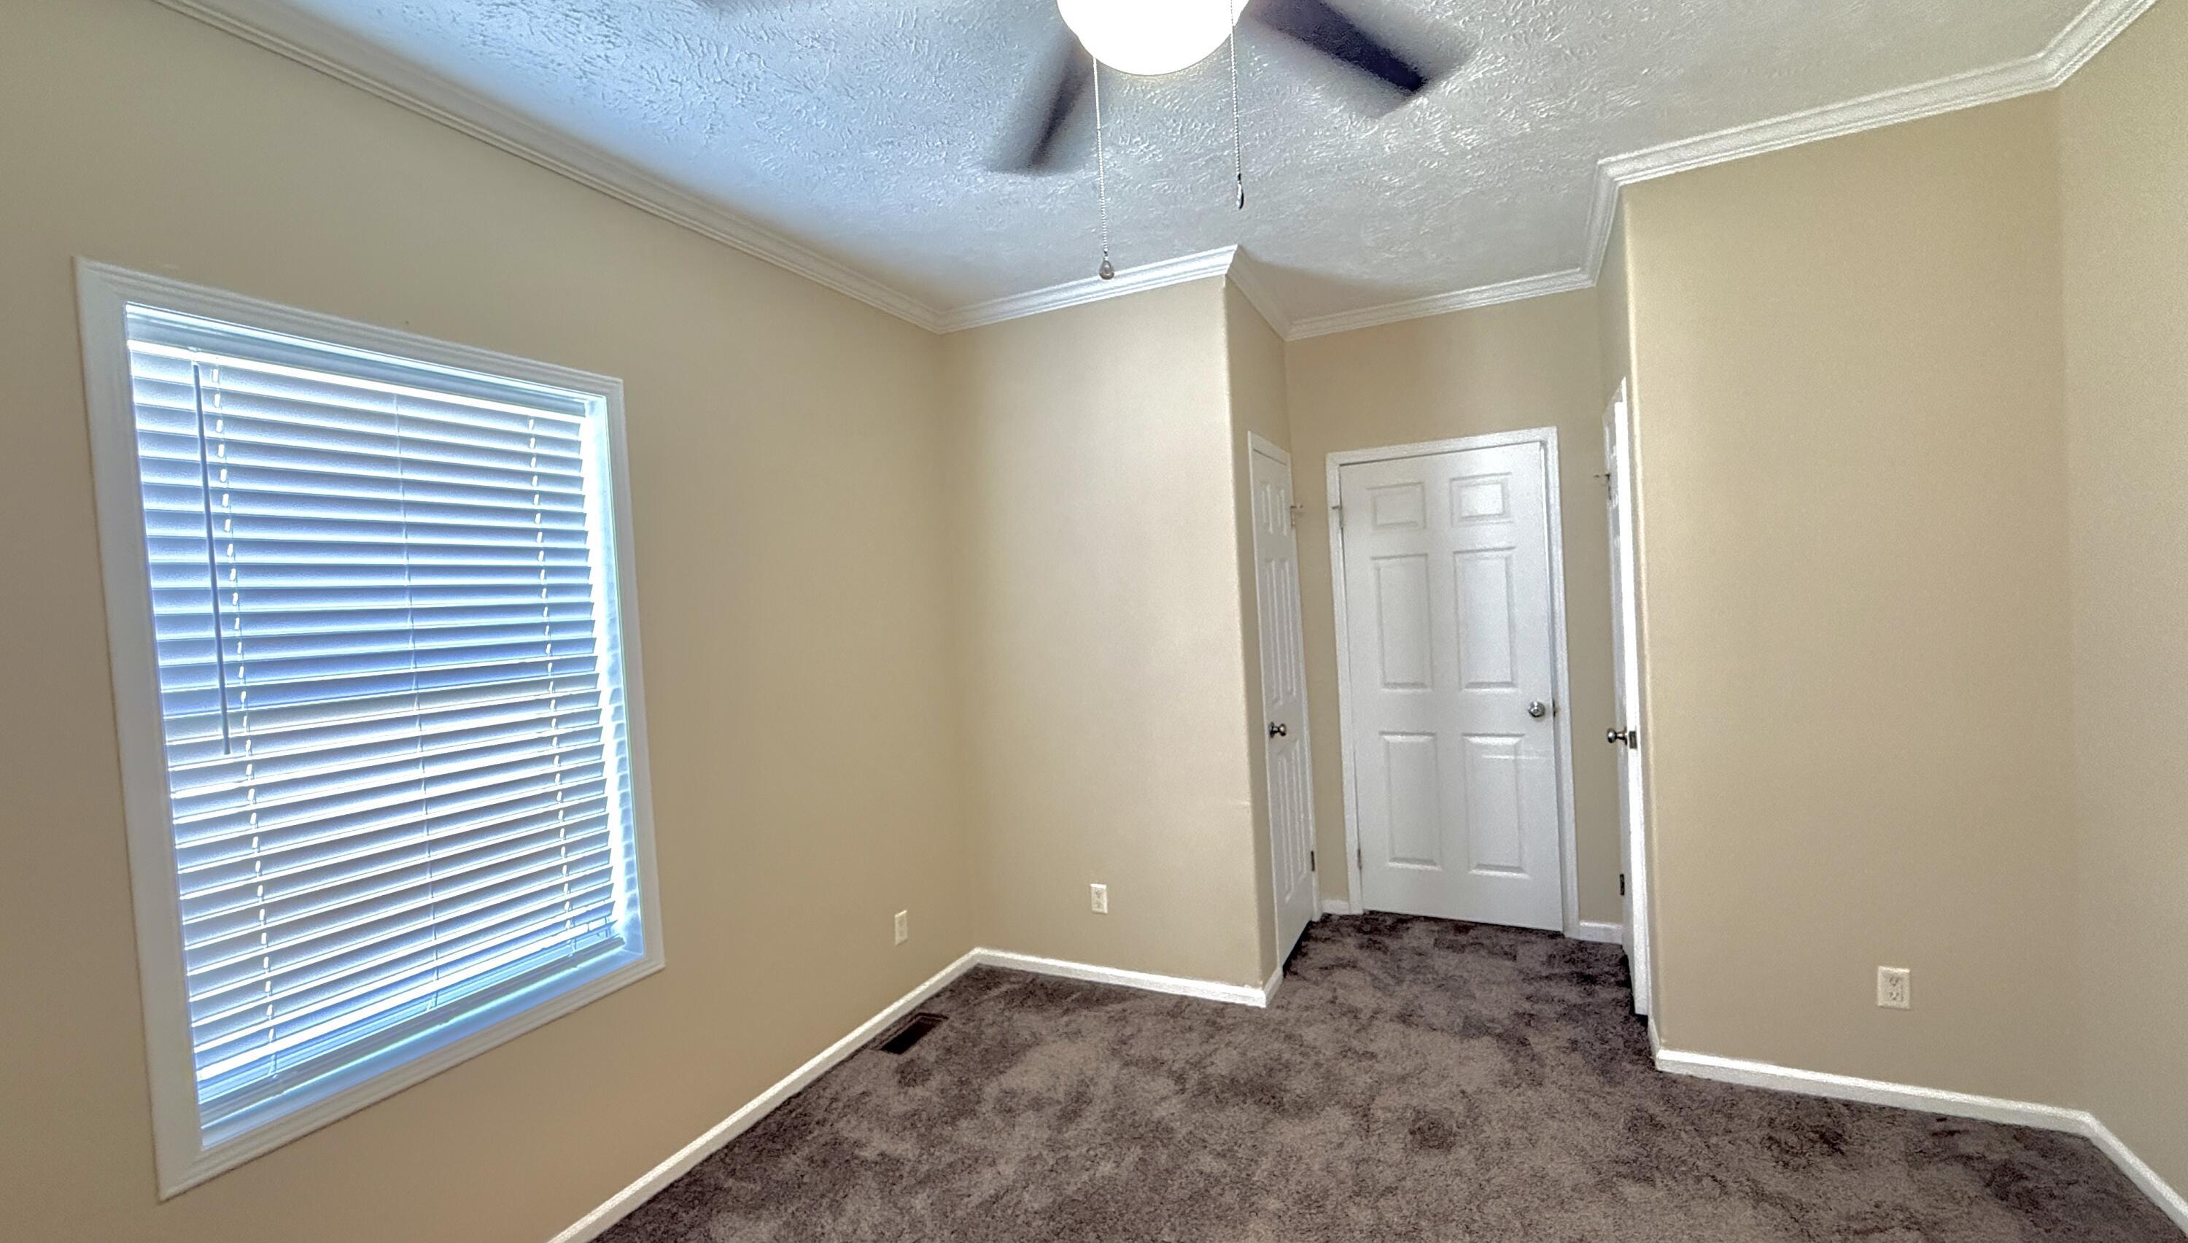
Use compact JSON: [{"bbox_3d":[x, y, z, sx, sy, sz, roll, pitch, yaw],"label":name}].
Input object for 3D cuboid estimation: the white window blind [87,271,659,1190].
[{"bbox_3d":[-1.442,0.173,1.935,0.060,1.577,0.992,-3,2,25],"label":"white window blind"}]

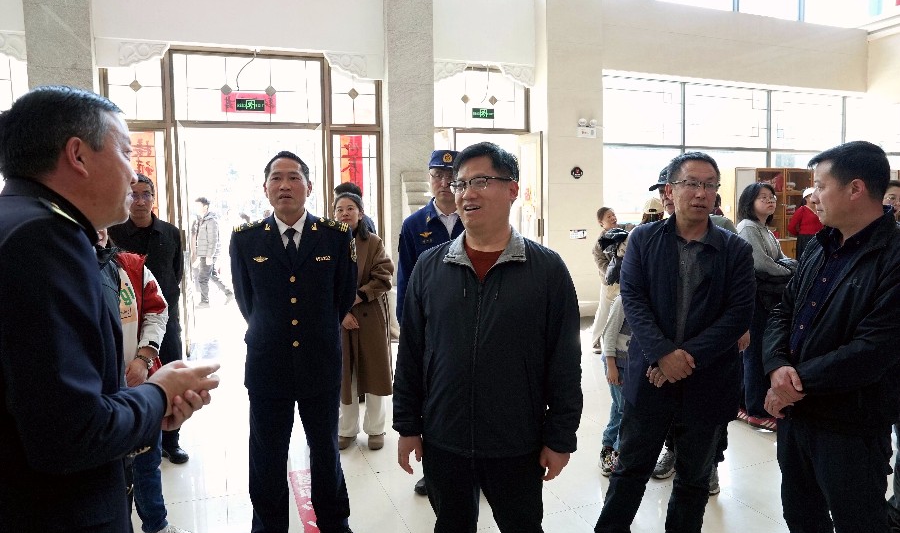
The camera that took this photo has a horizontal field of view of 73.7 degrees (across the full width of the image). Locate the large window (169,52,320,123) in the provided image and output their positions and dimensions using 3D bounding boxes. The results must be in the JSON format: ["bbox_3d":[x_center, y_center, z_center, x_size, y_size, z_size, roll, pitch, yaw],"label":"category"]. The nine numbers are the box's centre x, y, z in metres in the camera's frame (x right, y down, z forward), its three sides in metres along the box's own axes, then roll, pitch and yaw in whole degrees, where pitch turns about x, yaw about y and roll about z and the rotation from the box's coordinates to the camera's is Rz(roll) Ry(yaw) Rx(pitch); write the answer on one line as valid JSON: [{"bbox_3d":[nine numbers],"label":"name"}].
[{"bbox_3d":[-2.444,-2.168,7.333,1.780,0.832,0.120,-3,5,-20],"label":"large window"}]

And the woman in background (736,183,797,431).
[{"bbox_3d":[2.174,0.239,4.182,0.420,1.630,0.350,-4,5,-32],"label":"woman in background"}]

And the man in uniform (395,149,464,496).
[{"bbox_3d":[-0.027,0.274,3.187,0.490,1.770,0.320,-1,4,3],"label":"man in uniform"}]

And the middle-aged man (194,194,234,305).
[{"bbox_3d":[-3.797,-0.236,9.666,0.620,1.740,0.480,-2,5,-17],"label":"middle-aged man"}]

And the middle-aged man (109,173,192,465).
[{"bbox_3d":[-1.854,0.300,3.706,0.480,1.740,0.310,-3,5,-22],"label":"middle-aged man"}]

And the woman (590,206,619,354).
[{"bbox_3d":[1.700,0.148,6.359,0.460,1.550,0.420,-5,6,-42],"label":"woman"}]

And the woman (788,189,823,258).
[{"bbox_3d":[4.411,-0.141,7.463,0.360,1.670,0.480,-3,5,-20],"label":"woman"}]

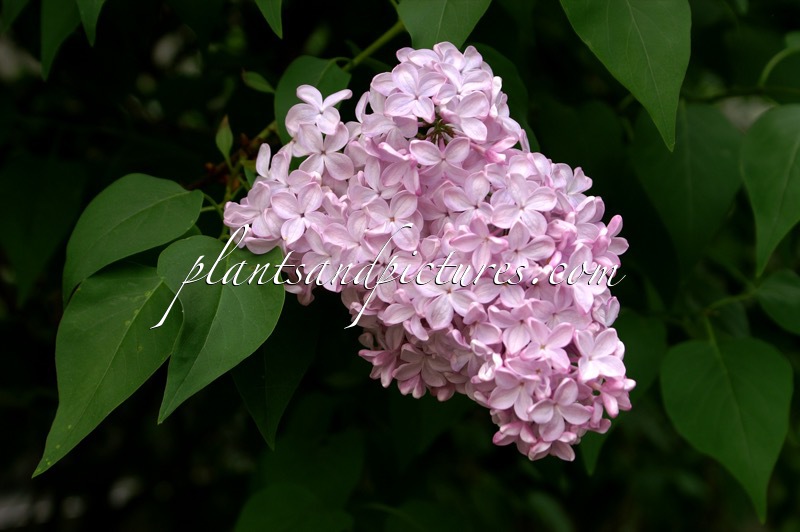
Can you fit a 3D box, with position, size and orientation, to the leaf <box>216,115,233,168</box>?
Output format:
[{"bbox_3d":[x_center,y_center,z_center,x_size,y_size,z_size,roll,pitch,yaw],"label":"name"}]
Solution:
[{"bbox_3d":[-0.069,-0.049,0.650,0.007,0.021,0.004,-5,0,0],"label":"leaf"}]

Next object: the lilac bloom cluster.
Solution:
[{"bbox_3d":[0.021,-0.004,0.620,0.112,0.167,0.098,-42,-6,-4],"label":"lilac bloom cluster"}]

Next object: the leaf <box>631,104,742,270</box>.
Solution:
[{"bbox_3d":[0.127,-0.035,0.740,0.050,0.077,0.013,-2,-6,5],"label":"leaf"}]

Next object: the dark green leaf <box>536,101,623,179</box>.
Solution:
[{"bbox_3d":[0.082,-0.050,0.760,0.042,0.056,0.013,0,-6,0],"label":"dark green leaf"}]

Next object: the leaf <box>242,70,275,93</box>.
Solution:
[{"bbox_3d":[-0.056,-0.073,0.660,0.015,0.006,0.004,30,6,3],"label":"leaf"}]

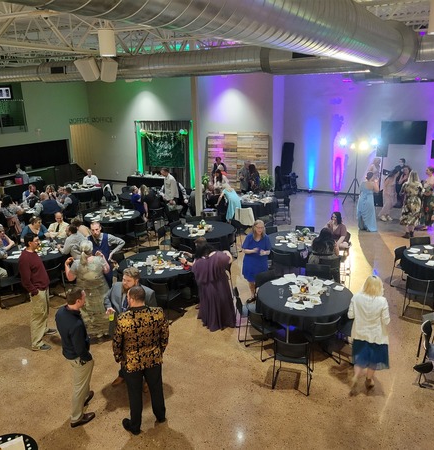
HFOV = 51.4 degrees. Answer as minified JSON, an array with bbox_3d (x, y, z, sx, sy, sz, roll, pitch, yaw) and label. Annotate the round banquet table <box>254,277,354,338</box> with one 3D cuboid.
[{"bbox_3d":[1.407,1.454,7.256,1.530,0.760,1.530,-2,16,0],"label":"round banquet table"}]

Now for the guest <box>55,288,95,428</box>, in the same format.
[{"bbox_3d":[-1.662,1.543,5.492,0.480,1.750,0.500,-15,21,-38],"label":"guest"}]

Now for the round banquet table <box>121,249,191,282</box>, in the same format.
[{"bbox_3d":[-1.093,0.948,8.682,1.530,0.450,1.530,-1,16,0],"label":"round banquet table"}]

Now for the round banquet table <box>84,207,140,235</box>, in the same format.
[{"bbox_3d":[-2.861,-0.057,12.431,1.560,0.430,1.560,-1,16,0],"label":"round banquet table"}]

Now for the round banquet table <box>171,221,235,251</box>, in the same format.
[{"bbox_3d":[-0.291,0.462,10.862,1.530,0.760,1.530,-2,17,0],"label":"round banquet table"}]

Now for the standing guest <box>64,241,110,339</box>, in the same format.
[{"bbox_3d":[-2.065,1.044,7.370,0.680,1.660,0.480,-3,16,-7],"label":"standing guest"}]

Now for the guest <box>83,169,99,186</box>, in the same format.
[{"bbox_3d":[-4.562,-1.369,16.460,0.570,1.300,0.750,-3,17,-3],"label":"guest"}]

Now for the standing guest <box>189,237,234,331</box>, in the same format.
[{"bbox_3d":[-0.091,0.974,7.805,0.750,1.530,0.600,10,20,35],"label":"standing guest"}]

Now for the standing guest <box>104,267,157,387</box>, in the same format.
[{"bbox_3d":[-1.120,1.386,6.041,0.650,1.800,0.480,7,19,26],"label":"standing guest"}]

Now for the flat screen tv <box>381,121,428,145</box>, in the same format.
[{"bbox_3d":[6.483,-3.193,15.644,1.460,0.820,0.080,7,18,28],"label":"flat screen tv"}]

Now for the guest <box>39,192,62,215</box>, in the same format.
[{"bbox_3d":[-4.961,-0.385,13.513,0.580,1.240,0.750,-12,19,-34],"label":"guest"}]

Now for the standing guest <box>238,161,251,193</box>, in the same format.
[{"bbox_3d":[1.028,-1.283,15.224,0.520,1.760,0.400,-3,16,-5],"label":"standing guest"}]

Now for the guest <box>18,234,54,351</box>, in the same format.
[{"bbox_3d":[-2.920,1.059,7.274,0.480,1.820,0.540,-6,17,-14],"label":"guest"}]

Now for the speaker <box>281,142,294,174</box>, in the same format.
[{"bbox_3d":[2.751,-2.568,17.538,0.420,1.300,0.380,12,18,27],"label":"speaker"}]

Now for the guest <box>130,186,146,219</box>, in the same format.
[{"bbox_3d":[-2.211,-0.478,13.109,0.580,1.420,0.480,-1,16,0],"label":"guest"}]

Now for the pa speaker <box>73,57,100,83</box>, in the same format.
[{"bbox_3d":[-2.814,-3.479,9.988,0.360,0.520,0.310,5,51,21],"label":"pa speaker"}]

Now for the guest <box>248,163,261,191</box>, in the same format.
[{"bbox_3d":[1.166,-1.156,14.643,0.380,1.610,0.460,-9,18,-24],"label":"guest"}]

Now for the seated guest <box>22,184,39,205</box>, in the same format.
[{"bbox_3d":[-5.716,-0.634,14.186,0.540,1.280,0.750,-6,17,-17],"label":"seated guest"}]

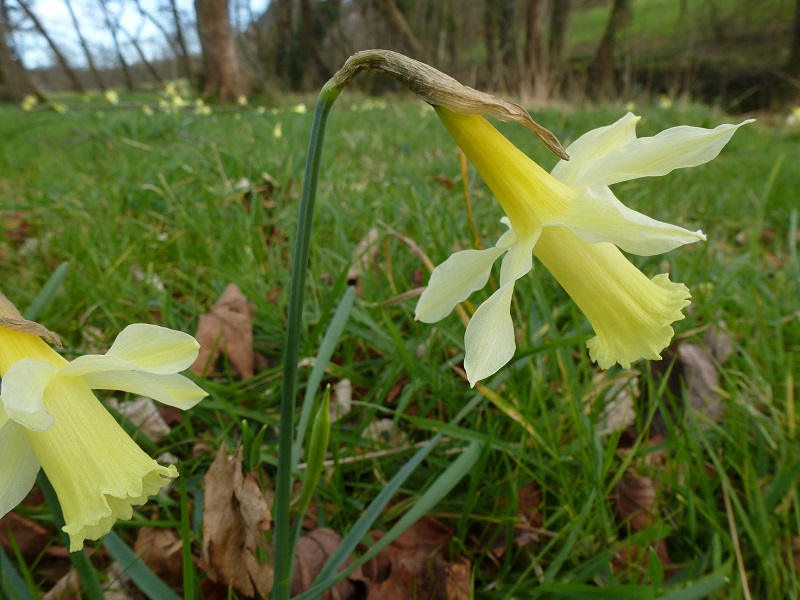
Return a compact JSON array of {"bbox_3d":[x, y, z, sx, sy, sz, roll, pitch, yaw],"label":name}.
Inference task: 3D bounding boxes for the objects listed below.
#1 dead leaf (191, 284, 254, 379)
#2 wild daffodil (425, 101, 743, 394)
[{"bbox_3d":[-0.121,0.021,0.378,0.042,0.058,0.025,-3,21,-9],"label":"dead leaf"},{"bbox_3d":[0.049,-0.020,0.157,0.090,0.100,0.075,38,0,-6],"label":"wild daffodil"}]

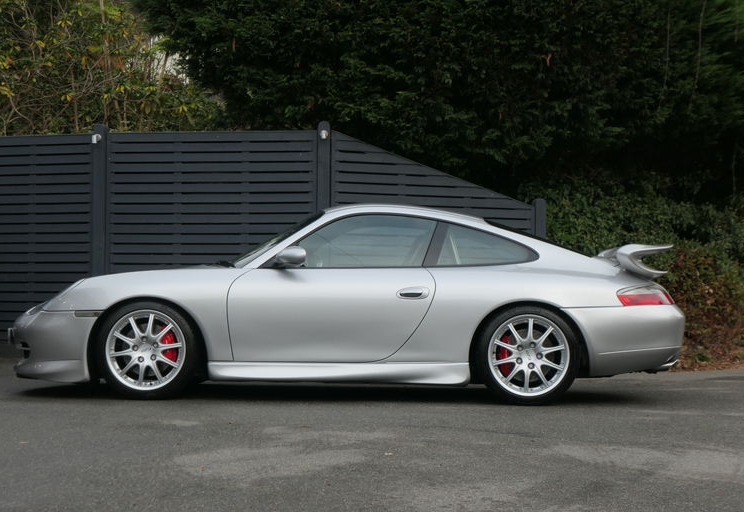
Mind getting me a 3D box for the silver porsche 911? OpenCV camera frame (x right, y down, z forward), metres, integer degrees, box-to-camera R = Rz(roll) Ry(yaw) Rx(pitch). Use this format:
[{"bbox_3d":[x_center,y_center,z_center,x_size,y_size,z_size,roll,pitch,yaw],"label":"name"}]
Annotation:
[{"bbox_3d":[-0.212,0.290,10.221,4.430,1.270,1.800,1,-2,4],"label":"silver porsche 911"}]

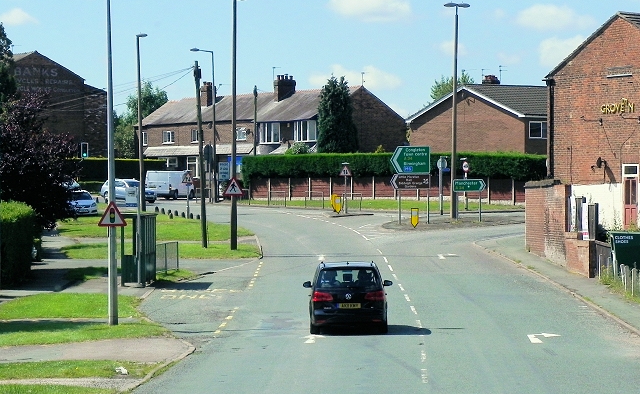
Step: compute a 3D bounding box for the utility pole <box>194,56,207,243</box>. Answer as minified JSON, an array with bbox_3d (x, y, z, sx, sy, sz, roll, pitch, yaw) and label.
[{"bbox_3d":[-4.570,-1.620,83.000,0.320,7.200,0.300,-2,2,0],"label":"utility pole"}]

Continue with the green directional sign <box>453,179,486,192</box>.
[{"bbox_3d":[7.570,-0.564,109.000,1.660,0.640,0.060,0,2,3],"label":"green directional sign"}]

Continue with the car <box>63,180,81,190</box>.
[{"bbox_3d":[-17.400,-0.420,149.000,1.760,1.500,4.300,0,2,-11],"label":"car"}]

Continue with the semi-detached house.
[{"bbox_3d":[-4.191,-4.468,159.832,7.200,8.900,25.000,-1,1,-36],"label":"semi-detached house"}]

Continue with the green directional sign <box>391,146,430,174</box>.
[{"bbox_3d":[4.754,-1.939,114.000,2.070,1.420,0.060,0,1,2],"label":"green directional sign"}]

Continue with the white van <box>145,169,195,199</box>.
[{"bbox_3d":[-10.750,-0.850,155.000,1.930,1.980,4.750,1,2,20],"label":"white van"}]

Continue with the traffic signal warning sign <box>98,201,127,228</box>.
[{"bbox_3d":[-5.007,0.423,52.300,0.680,0.600,0.050,0,1,-1],"label":"traffic signal warning sign"}]

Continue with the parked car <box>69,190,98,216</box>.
[{"bbox_3d":[-14.200,0.300,127.000,1.770,1.460,4.250,0,2,-14],"label":"parked car"}]

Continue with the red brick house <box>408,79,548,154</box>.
[{"bbox_3d":[13.739,-3.483,142.580,11.000,7.400,10.600,-1,1,-39],"label":"red brick house"}]

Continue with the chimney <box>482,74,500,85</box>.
[{"bbox_3d":[11.654,-7.883,147.000,1.200,0.950,0.800,-1,1,-39],"label":"chimney"}]

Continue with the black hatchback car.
[{"bbox_3d":[0.650,2.230,50.200,1.900,1.650,4.400,0,2,1],"label":"black hatchback car"}]

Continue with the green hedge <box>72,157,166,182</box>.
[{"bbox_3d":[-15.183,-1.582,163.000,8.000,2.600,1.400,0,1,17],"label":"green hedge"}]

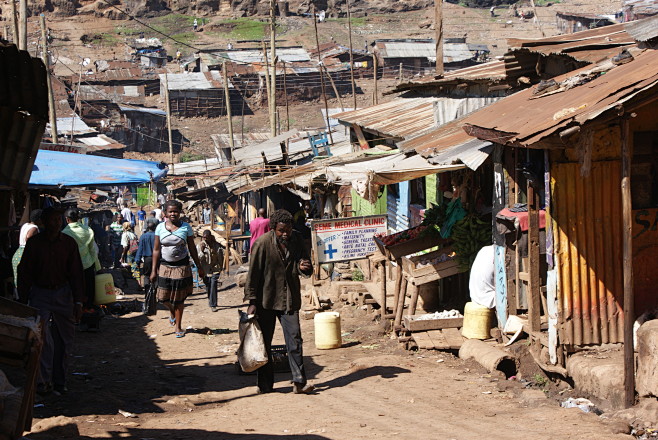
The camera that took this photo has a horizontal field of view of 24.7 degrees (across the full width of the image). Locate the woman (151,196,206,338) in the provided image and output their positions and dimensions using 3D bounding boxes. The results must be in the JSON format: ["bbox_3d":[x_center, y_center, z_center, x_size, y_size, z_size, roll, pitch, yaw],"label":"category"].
[{"bbox_3d":[-1.818,0.588,18.000,0.620,1.620,0.420,-1,1,3],"label":"woman"}]

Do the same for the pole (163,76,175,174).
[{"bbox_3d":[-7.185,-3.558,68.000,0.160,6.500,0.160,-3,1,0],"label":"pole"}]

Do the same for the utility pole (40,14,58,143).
[{"bbox_3d":[-9.550,-3.310,52.000,0.160,7.600,0.160,-6,1,0],"label":"utility pole"}]

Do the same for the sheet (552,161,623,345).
[{"bbox_3d":[2.188,0.275,12.700,0.600,1.560,0.050,-3,3,0],"label":"sheet"}]

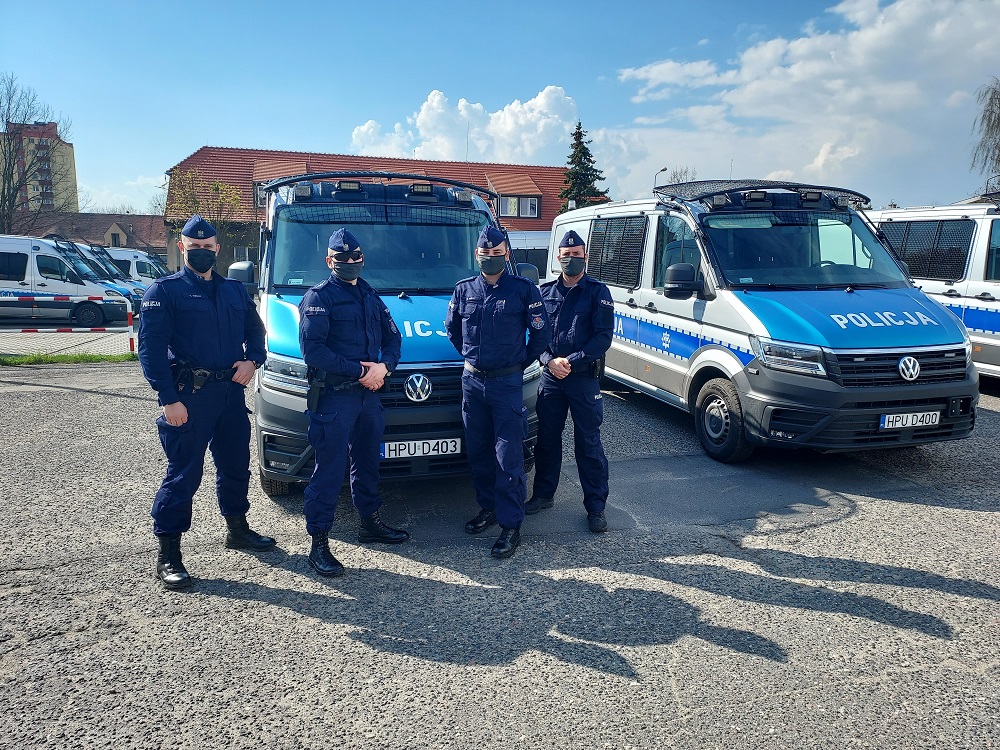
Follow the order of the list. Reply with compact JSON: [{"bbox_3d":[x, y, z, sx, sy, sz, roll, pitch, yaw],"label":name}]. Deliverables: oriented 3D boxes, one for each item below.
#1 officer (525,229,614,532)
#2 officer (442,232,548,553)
[{"bbox_3d":[0.420,0.022,4.431,0.560,1.850,0.430,4,10,25],"label":"officer"},{"bbox_3d":[0.000,0.076,4.065,0.590,1.860,0.450,4,10,25],"label":"officer"}]

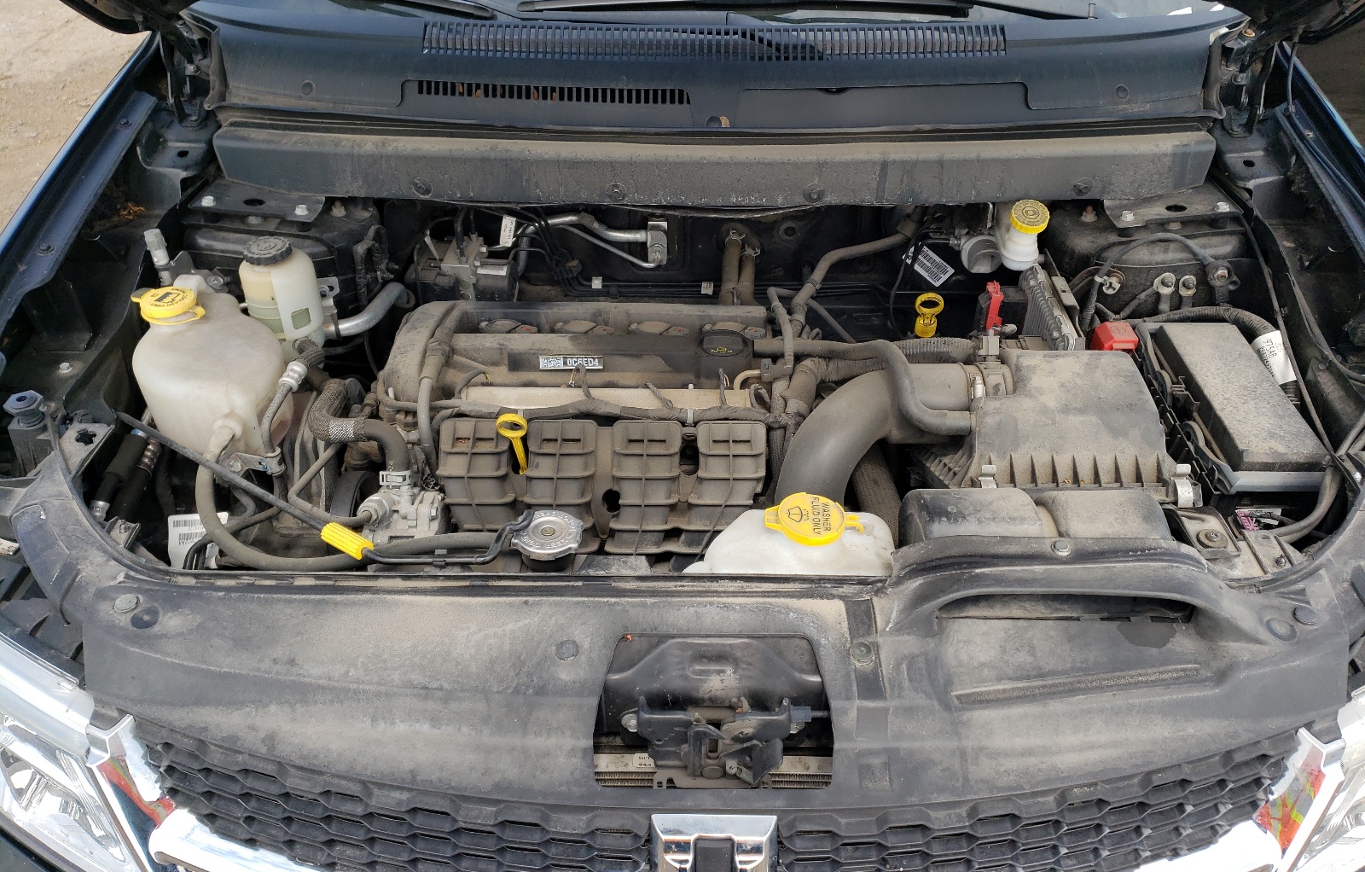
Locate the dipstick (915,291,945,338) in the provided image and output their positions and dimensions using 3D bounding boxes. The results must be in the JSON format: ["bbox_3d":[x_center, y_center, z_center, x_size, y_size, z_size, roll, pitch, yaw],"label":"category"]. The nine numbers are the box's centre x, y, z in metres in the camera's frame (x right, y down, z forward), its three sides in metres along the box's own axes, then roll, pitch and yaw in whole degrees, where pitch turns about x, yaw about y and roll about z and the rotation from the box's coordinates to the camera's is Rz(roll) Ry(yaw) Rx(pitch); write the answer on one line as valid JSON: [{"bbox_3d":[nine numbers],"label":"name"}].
[{"bbox_3d":[0.312,-0.142,1.292,0.036,0.065,0.028,1,38,1],"label":"dipstick"}]

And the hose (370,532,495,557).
[{"bbox_3d":[-0.241,0.105,0.990,0.119,0.018,0.019,-1,35,-1],"label":"hose"}]

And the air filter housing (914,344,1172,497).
[{"bbox_3d":[0.398,0.029,1.124,0.241,0.153,0.212,1,38,1],"label":"air filter housing"}]

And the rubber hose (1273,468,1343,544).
[{"bbox_3d":[0.642,0.082,1.051,0.061,0.064,0.054,1,38,1],"label":"rubber hose"}]

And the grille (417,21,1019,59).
[{"bbox_3d":[0.044,-0.548,1.432,0.813,0.026,0.074,1,52,1],"label":"grille"}]

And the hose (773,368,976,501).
[{"bbox_3d":[0.216,0.002,1.164,0.207,0.168,0.118,1,38,1],"label":"hose"}]

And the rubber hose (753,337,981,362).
[{"bbox_3d":[0.228,-0.110,1.305,0.282,0.025,0.028,-1,35,-1],"label":"rubber hose"}]

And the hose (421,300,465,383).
[{"bbox_3d":[-0.304,-0.120,1.300,0.023,0.025,0.165,3,43,5],"label":"hose"}]

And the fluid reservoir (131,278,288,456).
[{"bbox_3d":[-0.554,-0.082,1.209,0.156,0.187,0.158,1,38,1],"label":"fluid reservoir"}]

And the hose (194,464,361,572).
[{"bbox_3d":[-0.406,0.083,1.030,0.168,0.065,0.110,-1,35,-1],"label":"hose"}]

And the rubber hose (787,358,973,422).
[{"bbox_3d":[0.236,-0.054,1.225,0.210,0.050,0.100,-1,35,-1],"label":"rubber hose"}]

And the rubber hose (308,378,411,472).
[{"bbox_3d":[-0.369,-0.019,1.171,0.106,0.071,0.089,1,38,1],"label":"rubber hose"}]

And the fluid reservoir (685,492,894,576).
[{"bbox_3d":[0.102,0.144,1.019,0.200,0.170,0.125,-1,35,-1],"label":"fluid reservoir"}]

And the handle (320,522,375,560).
[{"bbox_3d":[-0.315,0.099,0.960,0.056,0.019,0.019,21,40,27],"label":"handle"}]

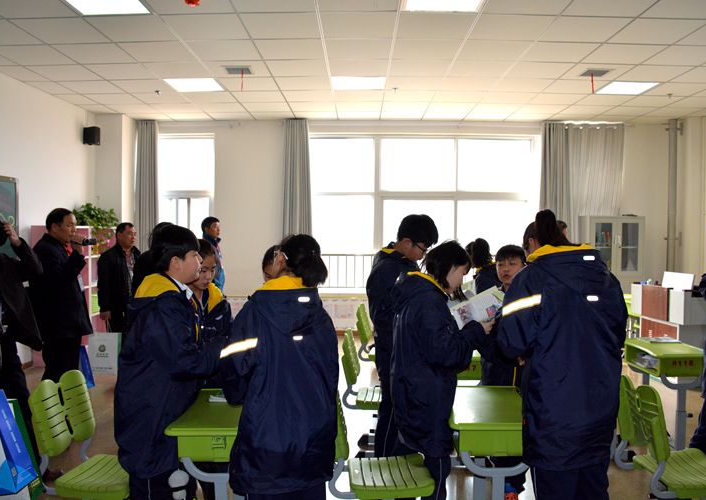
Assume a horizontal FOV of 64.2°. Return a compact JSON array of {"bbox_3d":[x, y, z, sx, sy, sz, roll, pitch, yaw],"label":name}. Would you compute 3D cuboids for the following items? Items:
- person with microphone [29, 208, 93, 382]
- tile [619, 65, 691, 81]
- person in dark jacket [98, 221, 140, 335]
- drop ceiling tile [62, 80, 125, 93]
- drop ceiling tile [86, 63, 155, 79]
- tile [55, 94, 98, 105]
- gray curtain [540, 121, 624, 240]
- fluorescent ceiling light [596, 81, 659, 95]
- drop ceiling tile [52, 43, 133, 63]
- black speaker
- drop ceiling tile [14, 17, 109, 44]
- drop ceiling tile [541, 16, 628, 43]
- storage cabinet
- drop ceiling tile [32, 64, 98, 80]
[{"bbox_3d":[-2.205,0.552,4.255,0.440,1.730,0.500,0,2,-5],"label":"person with microphone"},{"bbox_3d":[3.016,-1.780,5.646,0.600,0.025,0.600,0,2,1],"label":"tile"},{"bbox_3d":[-2.243,0.547,5.409,0.320,1.630,0.500,1,2,29],"label":"person in dark jacket"},{"bbox_3d":[-2.903,-1.828,6.297,0.600,0.020,0.600,0,2,1],"label":"drop ceiling tile"},{"bbox_3d":[-2.328,-1.816,5.683,0.600,0.020,0.600,0,2,1],"label":"drop ceiling tile"},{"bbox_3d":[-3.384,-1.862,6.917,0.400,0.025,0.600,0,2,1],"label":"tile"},{"bbox_3d":[3.297,-0.464,8.063,1.200,2.800,0.160,0,2,1],"label":"gray curtain"},{"bbox_3d":[3.033,-1.819,6.244,0.600,0.050,0.600,0,2,1],"label":"fluorescent ceiling light"},{"bbox_3d":[-2.330,-1.793,5.096,0.600,0.025,0.600,0,2,1],"label":"drop ceiling tile"},{"bbox_3d":[-3.370,-1.476,7.250,0.170,0.230,0.170,1,2,12],"label":"black speaker"},{"bbox_3d":[-2.329,-1.764,4.506,0.600,0.025,0.600,0,2,1],"label":"drop ceiling tile"},{"bbox_3d":[1.841,-1.769,4.422,0.600,0.020,0.600,0,2,1],"label":"drop ceiling tile"},{"bbox_3d":[3.692,0.404,8.051,0.790,1.790,0.400,0,2,1],"label":"storage cabinet"},{"bbox_3d":[-2.906,-1.808,5.707,0.600,0.020,0.600,0,2,1],"label":"drop ceiling tile"}]

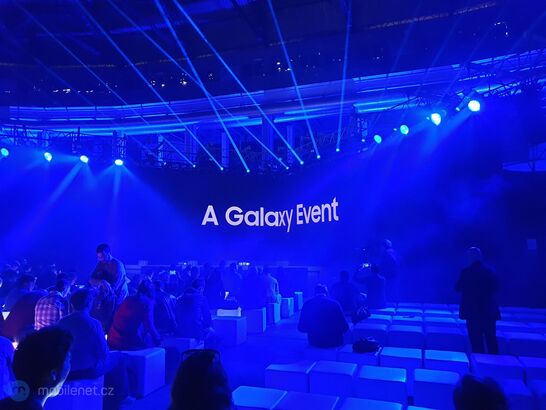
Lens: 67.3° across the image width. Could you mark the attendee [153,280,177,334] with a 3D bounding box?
[{"bbox_3d":[-1.650,1.739,6.177,0.500,1.250,0.720,-3,-5,24],"label":"attendee"}]

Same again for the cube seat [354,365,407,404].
[{"bbox_3d":[1.149,1.981,4.254,0.455,0.455,0.455,-2,-5,19],"label":"cube seat"}]

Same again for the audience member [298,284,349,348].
[{"bbox_3d":[0.713,1.689,5.542,0.620,1.270,0.720,-2,-5,12],"label":"audience member"}]

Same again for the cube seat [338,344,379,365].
[{"bbox_3d":[1.088,2.059,5.156,0.450,0.460,0.440,-3,-7,19],"label":"cube seat"}]

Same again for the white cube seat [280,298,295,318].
[{"bbox_3d":[0.230,2.420,9.811,0.450,0.450,0.450,-3,-5,19],"label":"white cube seat"}]

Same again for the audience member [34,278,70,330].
[{"bbox_3d":[-3.596,1.809,6.776,0.520,1.270,0.750,-5,-7,42],"label":"audience member"}]

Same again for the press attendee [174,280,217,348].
[{"bbox_3d":[-1.110,1.788,6.381,0.520,1.300,0.820,-3,-7,19],"label":"press attendee"}]

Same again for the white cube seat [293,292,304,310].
[{"bbox_3d":[0.504,2.482,10.599,0.450,0.450,0.450,-3,-5,19],"label":"white cube seat"}]

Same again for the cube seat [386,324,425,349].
[{"bbox_3d":[2.061,2.146,6.311,0.455,0.455,0.455,-2,-5,19],"label":"cube seat"}]

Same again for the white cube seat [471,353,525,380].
[{"bbox_3d":[2.532,1.991,4.639,0.450,0.460,0.440,-3,-7,19],"label":"white cube seat"}]

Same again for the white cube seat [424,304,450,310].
[{"bbox_3d":[3.267,2.287,8.258,0.450,0.460,0.440,-3,-7,19],"label":"white cube seat"}]

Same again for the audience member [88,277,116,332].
[{"bbox_3d":[-2.168,1.689,5.573,0.500,1.340,0.820,-3,-7,19],"label":"audience member"}]

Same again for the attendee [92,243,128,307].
[{"bbox_3d":[-2.573,1.518,6.398,0.450,1.780,0.580,4,-7,-45],"label":"attendee"}]

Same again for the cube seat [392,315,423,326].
[{"bbox_3d":[2.373,2.232,7.207,0.460,0.450,0.440,-3,-6,20],"label":"cube seat"}]

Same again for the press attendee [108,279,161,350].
[{"bbox_3d":[-1.812,1.694,5.517,0.600,1.330,0.720,-3,-6,22],"label":"press attendee"}]

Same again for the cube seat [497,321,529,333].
[{"bbox_3d":[3.822,2.155,6.615,0.460,0.450,0.440,-3,-6,20],"label":"cube seat"}]

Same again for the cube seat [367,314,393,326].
[{"bbox_3d":[1.809,2.161,7.044,0.450,0.450,0.450,-3,-5,19],"label":"cube seat"}]

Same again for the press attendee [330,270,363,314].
[{"bbox_3d":[1.361,1.844,7.532,0.560,1.268,0.680,-2,-5,19],"label":"press attendee"}]

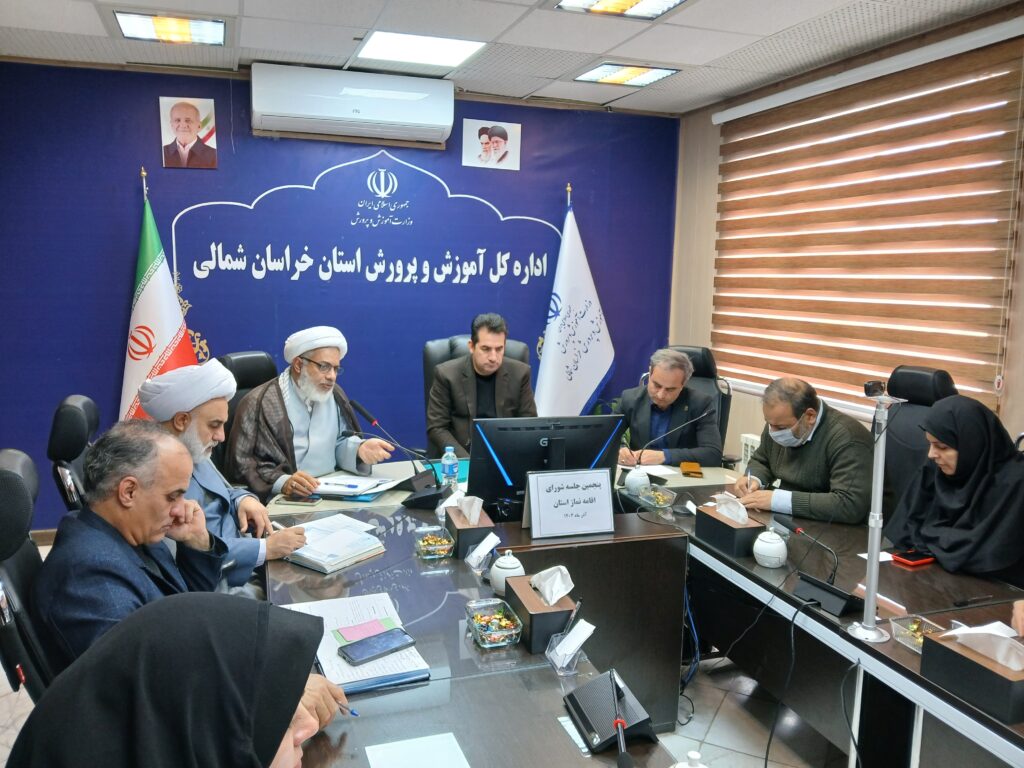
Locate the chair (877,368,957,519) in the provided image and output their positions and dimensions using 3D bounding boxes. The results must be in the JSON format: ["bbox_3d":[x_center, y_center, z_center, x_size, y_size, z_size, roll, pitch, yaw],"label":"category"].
[{"bbox_3d":[1.429,0.561,3.111,0.660,1.240,0.640,-5,10,-33],"label":"chair"}]

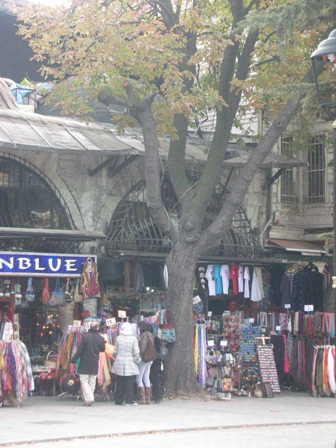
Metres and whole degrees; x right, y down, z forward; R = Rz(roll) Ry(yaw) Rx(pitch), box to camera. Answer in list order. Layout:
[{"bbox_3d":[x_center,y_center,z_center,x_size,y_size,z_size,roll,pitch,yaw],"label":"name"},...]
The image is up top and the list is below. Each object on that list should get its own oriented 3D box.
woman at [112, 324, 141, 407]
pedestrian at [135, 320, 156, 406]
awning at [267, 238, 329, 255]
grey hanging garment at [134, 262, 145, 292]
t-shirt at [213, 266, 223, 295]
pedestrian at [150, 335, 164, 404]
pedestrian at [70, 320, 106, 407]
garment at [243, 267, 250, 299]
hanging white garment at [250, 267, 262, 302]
[{"bbox_3d":[-0.825,2.802,27.200,0.550,1.660,0.400,0,-4,0],"label":"woman"},{"bbox_3d":[-0.417,2.803,27.400,0.450,1.660,0.380,2,-5,-27],"label":"pedestrian"},{"bbox_3d":[3.169,0.546,33.000,1.350,0.300,0.680,3,-6,-38],"label":"awning"},{"bbox_3d":[-0.619,1.169,29.700,0.130,0.660,0.400,-3,-5,32],"label":"grey hanging garment"},{"bbox_3d":[1.141,1.266,31.000,0.120,0.680,0.400,-2,-5,28],"label":"t-shirt"},{"bbox_3d":[-0.184,2.905,27.800,0.450,1.540,0.360,1,-5,-17],"label":"pedestrian"},{"bbox_3d":[-1.575,2.796,27.100,0.640,1.700,0.450,0,-4,3],"label":"pedestrian"},{"bbox_3d":[1.844,1.360,31.600,0.120,0.720,0.400,-2,-5,28],"label":"garment"},{"bbox_3d":[2.084,1.425,32.000,0.150,0.820,0.420,-3,-5,32],"label":"hanging white garment"}]

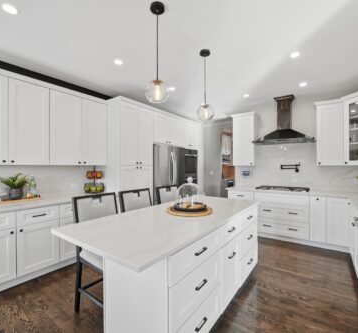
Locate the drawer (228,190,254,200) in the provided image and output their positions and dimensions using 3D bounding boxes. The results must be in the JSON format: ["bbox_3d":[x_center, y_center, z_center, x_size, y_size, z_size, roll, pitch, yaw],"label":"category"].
[{"bbox_3d":[1.384,0.610,3.918,0.460,0.180,0.400,0,0,33],"label":"drawer"}]

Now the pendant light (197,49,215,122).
[{"bbox_3d":[0.329,-0.970,2.200,0.205,0.870,0.205,0,0,0],"label":"pendant light"}]

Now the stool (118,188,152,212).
[{"bbox_3d":[-0.364,0.845,2.195,0.530,1.070,0.480,0,0,37],"label":"stool"}]

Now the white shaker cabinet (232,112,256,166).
[{"bbox_3d":[1.495,-0.570,4.080,0.470,1.110,0.340,0,0,33],"label":"white shaker cabinet"}]

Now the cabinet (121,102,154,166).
[{"bbox_3d":[-1.000,-0.565,3.631,0.560,1.130,0.760,0,0,37],"label":"cabinet"}]

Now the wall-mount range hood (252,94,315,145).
[{"bbox_3d":[2.088,-0.930,3.627,0.980,0.980,0.500,0,0,33],"label":"wall-mount range hood"}]

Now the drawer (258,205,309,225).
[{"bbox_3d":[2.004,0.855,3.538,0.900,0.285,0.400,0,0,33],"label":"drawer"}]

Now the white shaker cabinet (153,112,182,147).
[{"bbox_3d":[-0.465,-0.800,4.340,0.610,0.640,0.930,0,0,39],"label":"white shaker cabinet"}]

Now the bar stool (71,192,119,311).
[{"bbox_3d":[-0.690,0.845,1.791,0.530,1.070,0.470,0,0,37],"label":"bar stool"}]

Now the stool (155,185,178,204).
[{"bbox_3d":[0.040,0.865,2.700,0.540,1.060,0.480,0,0,39],"label":"stool"}]

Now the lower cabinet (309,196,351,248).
[{"bbox_3d":[2.645,0.905,3.240,0.530,0.810,0.600,0,0,33],"label":"lower cabinet"}]

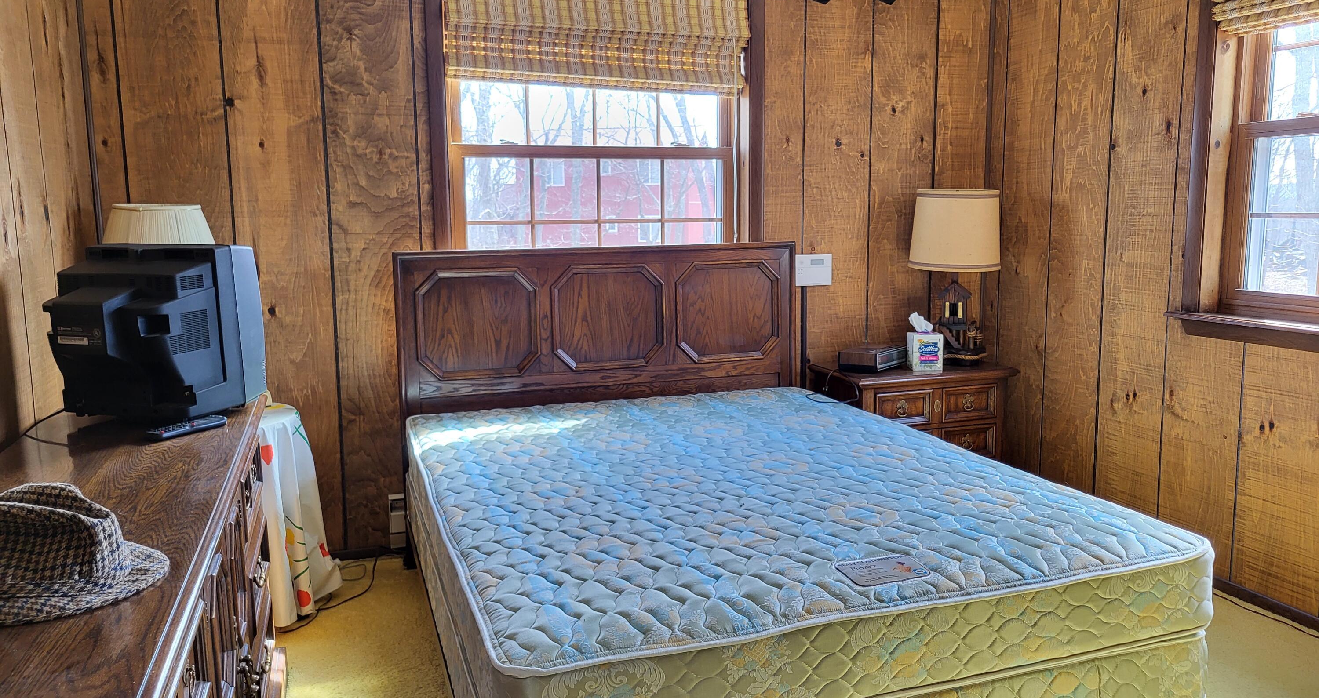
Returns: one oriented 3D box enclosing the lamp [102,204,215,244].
[{"bbox_3d":[-1.457,-0.106,2.921,0.356,0.634,0.356,-3,9,-18],"label":"lamp"}]

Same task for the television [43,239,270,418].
[{"bbox_3d":[-1.280,-0.043,2.404,0.451,0.401,0.406,1,8,12],"label":"television"}]

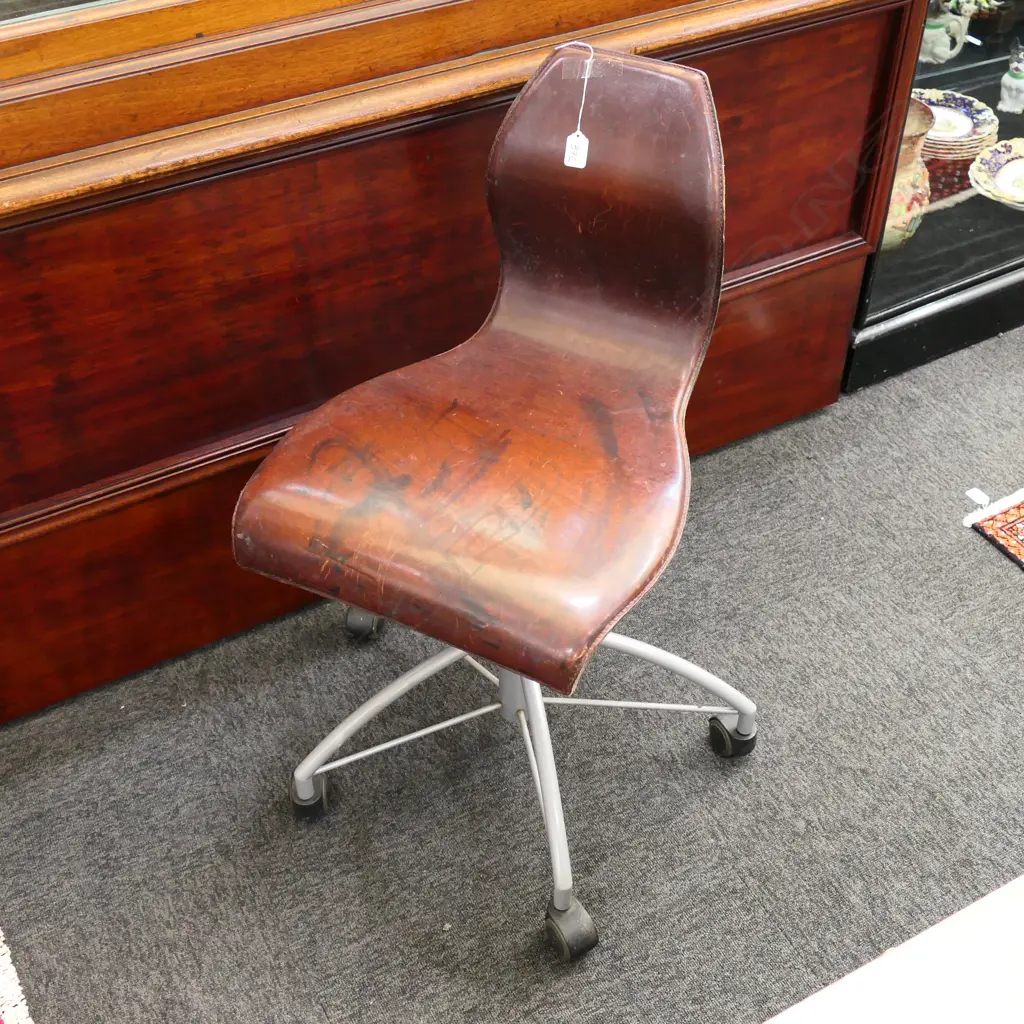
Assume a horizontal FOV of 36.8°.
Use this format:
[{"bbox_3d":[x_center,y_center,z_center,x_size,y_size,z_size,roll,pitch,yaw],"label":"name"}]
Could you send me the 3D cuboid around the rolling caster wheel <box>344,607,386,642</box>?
[{"bbox_3d":[-0.194,0.140,2.015,0.043,0.052,0.057,-1,43,-2],"label":"rolling caster wheel"}]

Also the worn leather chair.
[{"bbox_3d":[0.015,-0.025,1.672,0.577,0.824,0.577,19,45,19],"label":"worn leather chair"}]

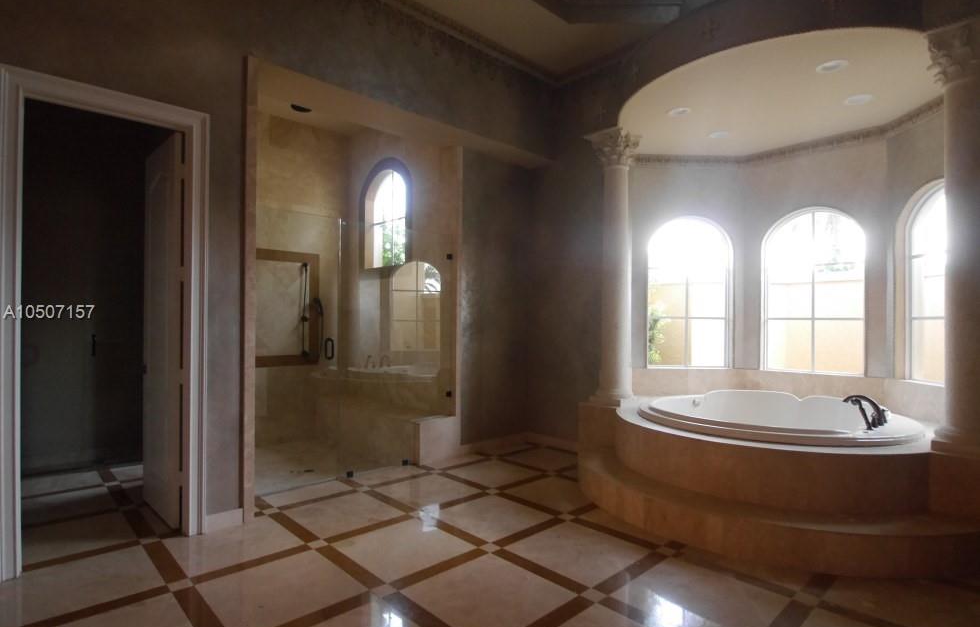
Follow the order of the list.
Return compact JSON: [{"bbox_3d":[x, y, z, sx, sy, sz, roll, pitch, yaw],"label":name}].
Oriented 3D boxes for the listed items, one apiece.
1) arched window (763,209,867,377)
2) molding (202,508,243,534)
[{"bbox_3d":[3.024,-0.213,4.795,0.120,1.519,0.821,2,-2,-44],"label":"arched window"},{"bbox_3d":[-1.663,1.298,3.204,0.235,0.103,0.020,2,-2,-44],"label":"molding"}]

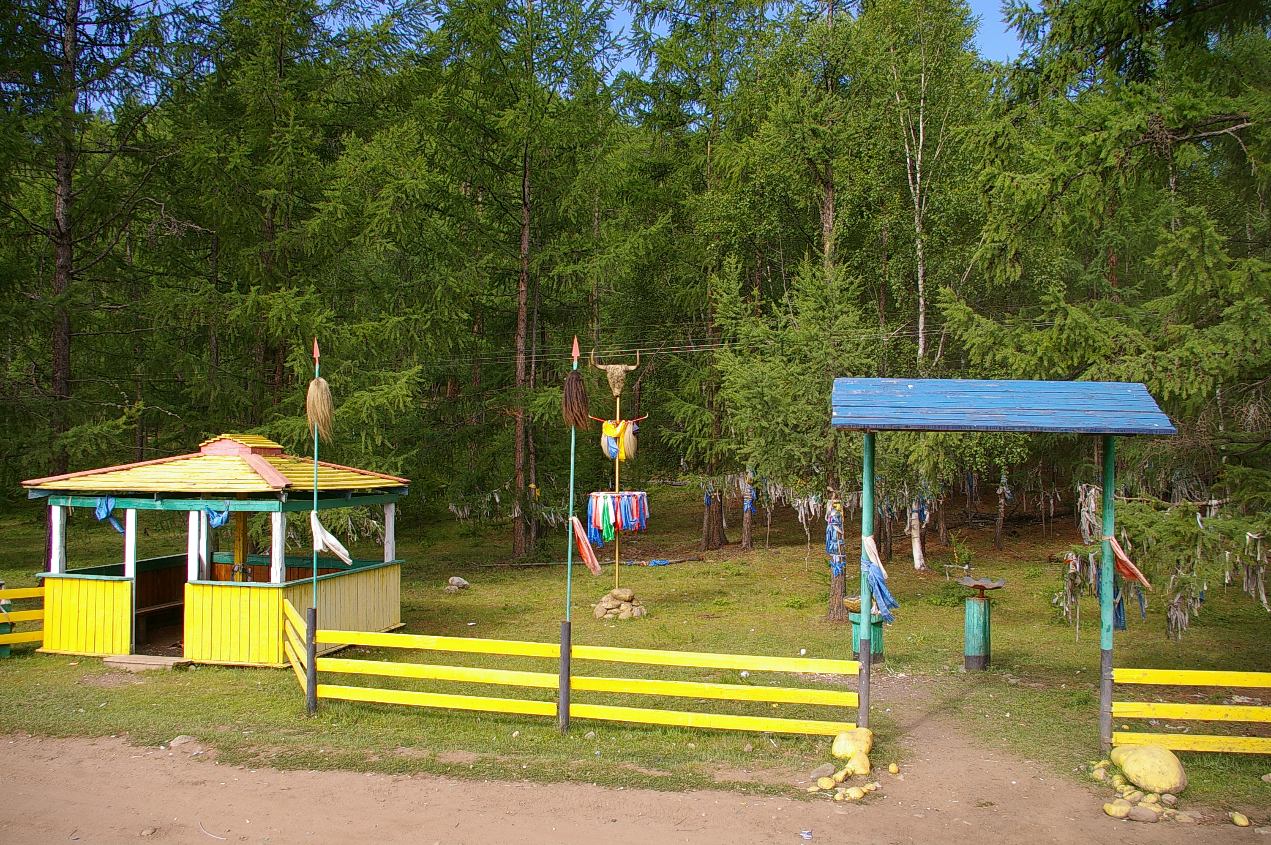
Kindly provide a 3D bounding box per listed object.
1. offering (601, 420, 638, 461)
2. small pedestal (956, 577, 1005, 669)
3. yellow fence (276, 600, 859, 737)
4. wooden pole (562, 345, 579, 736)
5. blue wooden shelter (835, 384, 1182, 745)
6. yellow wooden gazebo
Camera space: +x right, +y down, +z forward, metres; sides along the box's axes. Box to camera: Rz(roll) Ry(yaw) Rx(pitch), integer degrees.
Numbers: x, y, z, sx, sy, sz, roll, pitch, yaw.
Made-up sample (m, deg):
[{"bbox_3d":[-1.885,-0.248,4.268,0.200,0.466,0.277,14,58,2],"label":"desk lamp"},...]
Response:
[{"bbox_3d":[-0.244,0.274,14.599,0.567,0.644,0.280,0,-2,3],"label":"offering"},{"bbox_3d":[4.207,2.456,11.698,0.614,1.105,0.614,1,-2,0],"label":"small pedestal"},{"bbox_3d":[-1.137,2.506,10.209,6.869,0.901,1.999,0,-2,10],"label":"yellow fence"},{"bbox_3d":[-0.622,1.074,9.049,0.100,3.720,0.100,1,-2,6],"label":"wooden pole"},{"bbox_3d":[3.108,1.239,8.477,2.632,3.219,1.588,0,-2,12],"label":"blue wooden shelter"},{"bbox_3d":[-5.771,1.615,13.743,3.789,2.875,3.339,0,-2,13],"label":"yellow wooden gazebo"}]

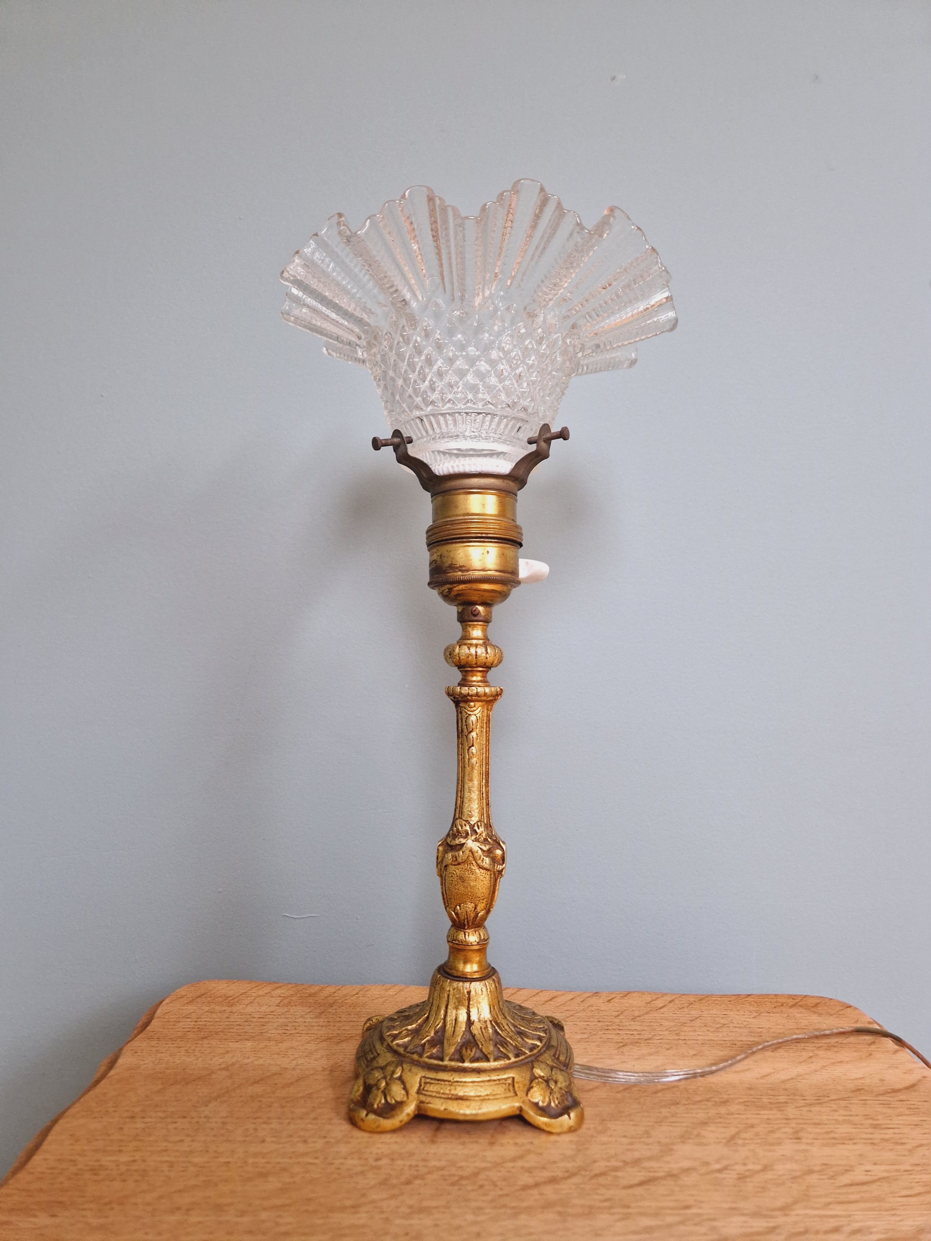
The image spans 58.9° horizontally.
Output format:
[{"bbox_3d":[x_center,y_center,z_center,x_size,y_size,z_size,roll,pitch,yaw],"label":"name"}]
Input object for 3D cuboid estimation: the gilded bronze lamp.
[{"bbox_3d":[0.003,0.027,0.388,0.185,0.370,0.185,1,-4,0],"label":"gilded bronze lamp"}]

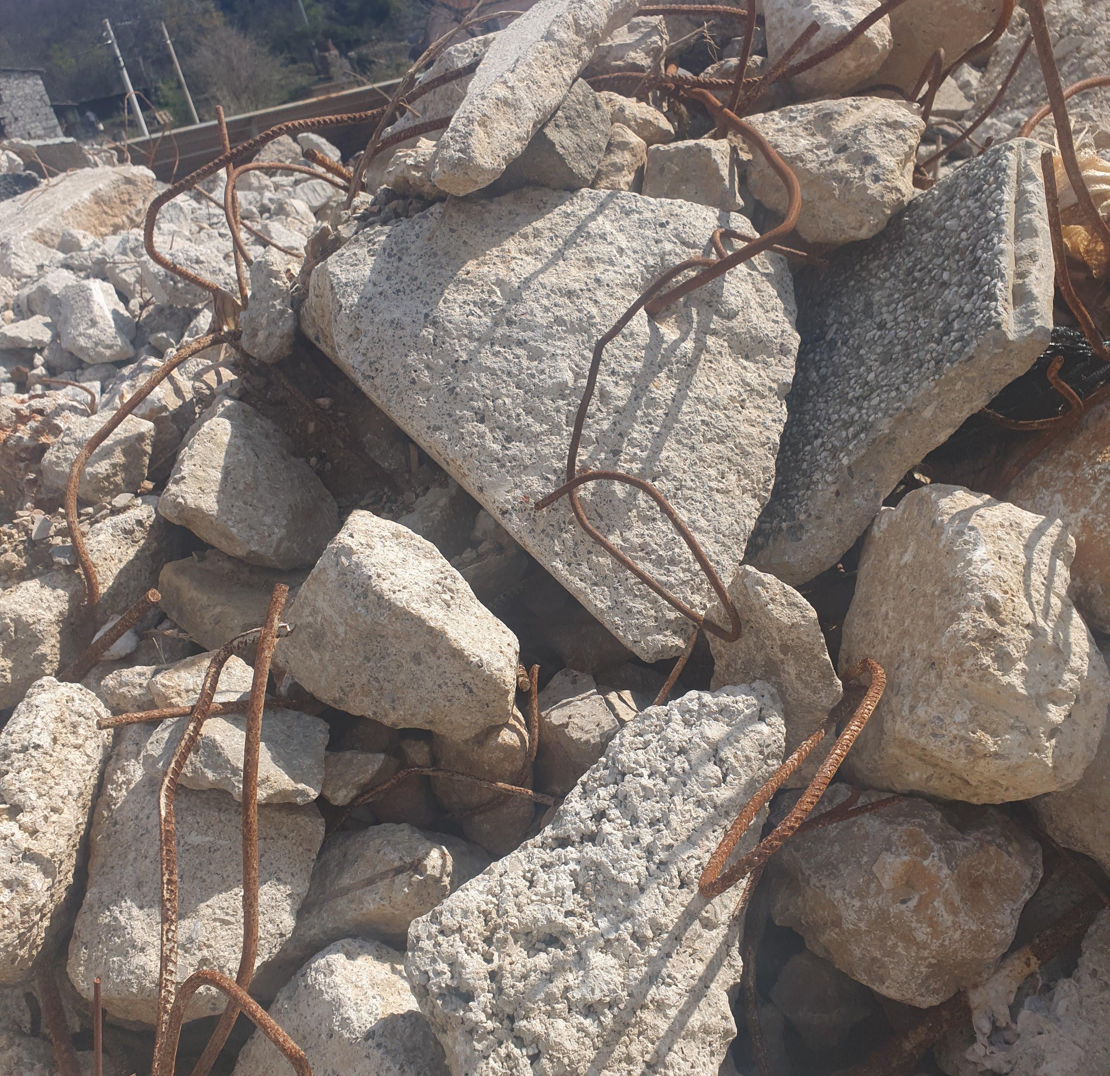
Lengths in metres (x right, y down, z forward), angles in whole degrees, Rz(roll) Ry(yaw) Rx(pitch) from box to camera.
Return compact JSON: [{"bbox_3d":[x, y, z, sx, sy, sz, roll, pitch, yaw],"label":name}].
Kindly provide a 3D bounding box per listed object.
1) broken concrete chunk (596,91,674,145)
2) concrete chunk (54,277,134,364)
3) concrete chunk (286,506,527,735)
[{"bbox_3d":[0.126,-0.679,1.800,0.125,0.100,0.120,-13,18,9],"label":"broken concrete chunk"},{"bbox_3d":[-1.244,-0.588,3.000,0.215,0.215,0.200,-22,18,-17],"label":"concrete chunk"},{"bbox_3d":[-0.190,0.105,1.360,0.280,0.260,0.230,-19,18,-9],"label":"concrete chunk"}]

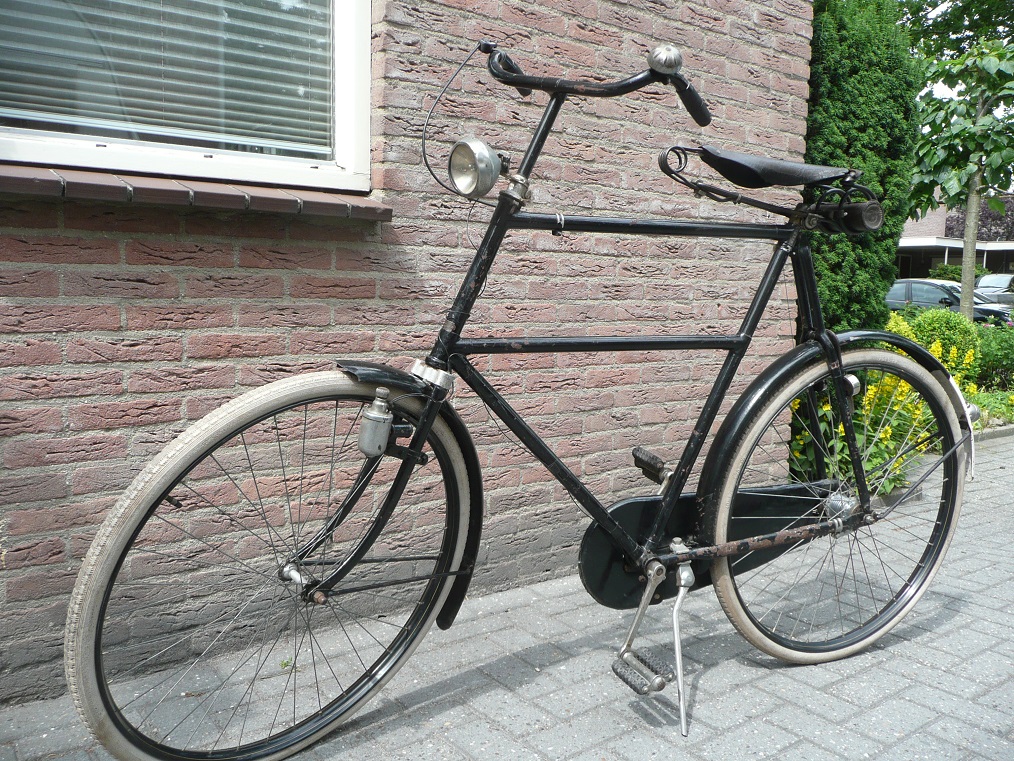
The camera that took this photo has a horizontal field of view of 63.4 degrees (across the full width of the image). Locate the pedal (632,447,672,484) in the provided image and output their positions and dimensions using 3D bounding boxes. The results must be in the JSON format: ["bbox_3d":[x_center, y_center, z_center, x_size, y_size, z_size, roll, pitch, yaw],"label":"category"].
[{"bbox_3d":[0.298,0.177,1.682,0.027,0.069,0.100,-34,24,-12],"label":"pedal"}]

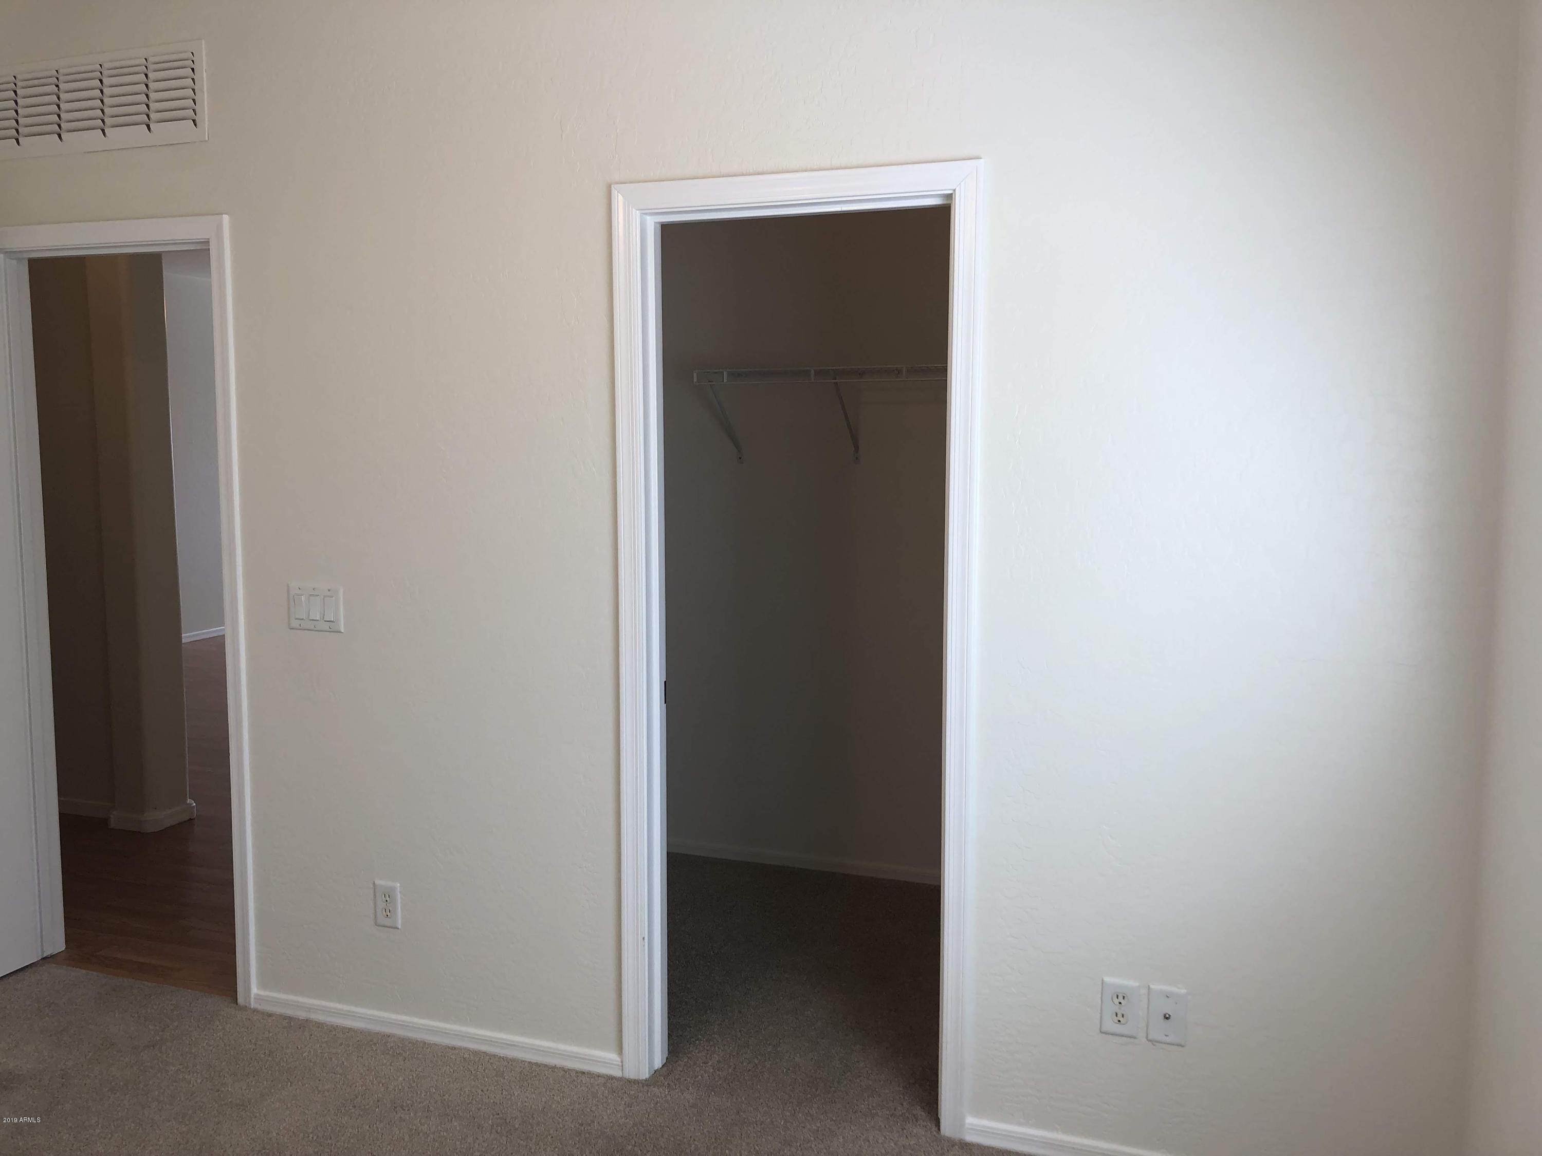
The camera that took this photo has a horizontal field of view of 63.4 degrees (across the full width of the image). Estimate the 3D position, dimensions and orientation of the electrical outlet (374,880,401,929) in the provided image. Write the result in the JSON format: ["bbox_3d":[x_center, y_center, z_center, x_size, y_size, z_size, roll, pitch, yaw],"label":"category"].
[{"bbox_3d":[-0.977,0.834,3.181,0.075,0.118,0.009,2,6,19],"label":"electrical outlet"}]

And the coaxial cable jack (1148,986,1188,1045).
[{"bbox_3d":[0.817,0.903,2.571,0.075,0.118,0.012,2,6,19],"label":"coaxial cable jack"}]

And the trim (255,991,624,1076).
[{"bbox_3d":[-0.870,1.152,3.175,1.090,0.055,0.013,2,6,19],"label":"trim"}]

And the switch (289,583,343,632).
[{"bbox_3d":[-1.155,0.077,3.165,0.164,0.117,0.011,2,6,19],"label":"switch"}]

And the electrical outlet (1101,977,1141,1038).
[{"bbox_3d":[0.729,0.898,2.602,0.074,0.118,0.009,2,6,19],"label":"electrical outlet"}]

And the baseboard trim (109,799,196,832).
[{"bbox_3d":[-2.520,0.967,5.094,0.235,0.066,0.240,2,6,19],"label":"baseboard trim"}]

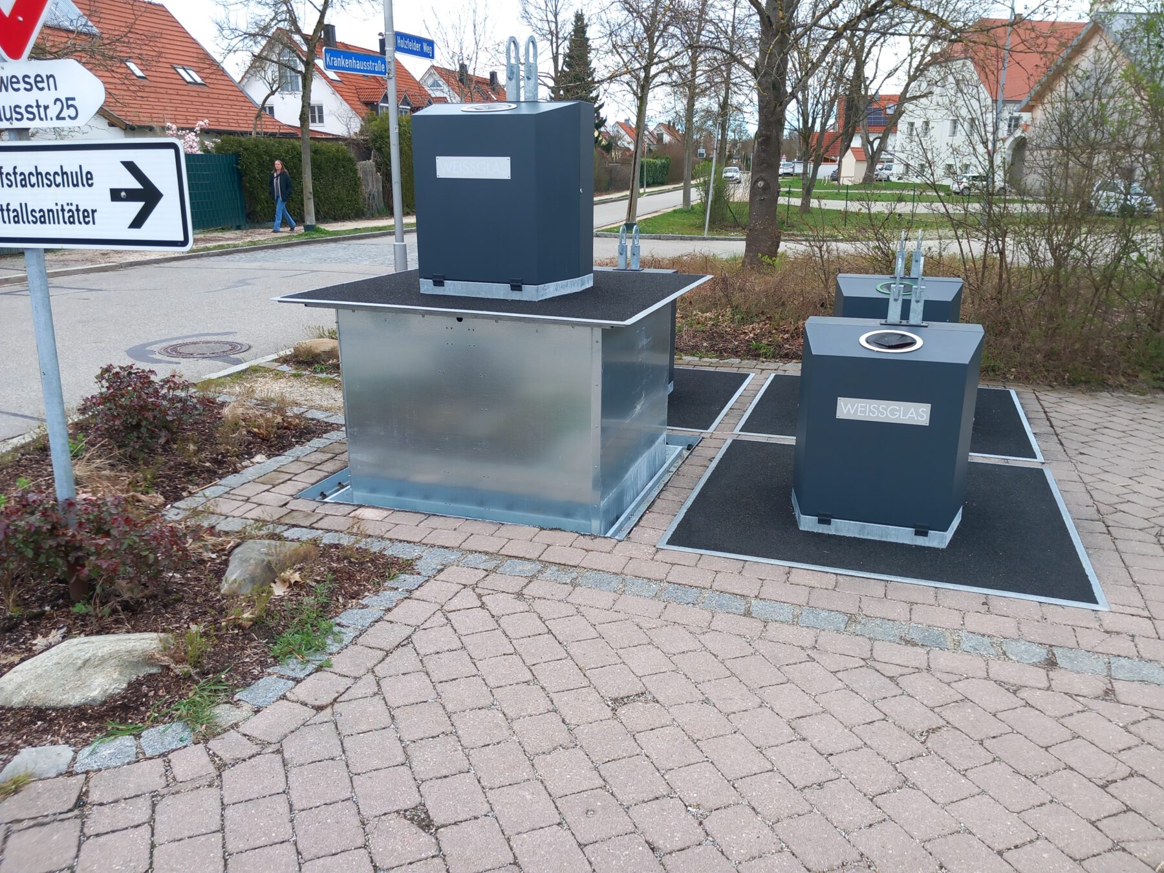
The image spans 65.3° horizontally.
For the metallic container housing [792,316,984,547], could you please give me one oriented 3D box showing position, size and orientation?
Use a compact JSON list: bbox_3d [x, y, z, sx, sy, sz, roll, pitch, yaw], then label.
[{"bbox_3d":[1.397,-0.051,4.216,0.779,0.894,0.604,6,18,18],"label":"metallic container housing"}]

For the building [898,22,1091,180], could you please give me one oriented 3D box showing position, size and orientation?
[{"bbox_3d":[44.630,-31.927,87.783,21.000,15.000,14.900,-3,17,-10],"label":"building"}]

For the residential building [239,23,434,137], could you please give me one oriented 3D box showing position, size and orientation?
[{"bbox_3d":[-16.991,-23.300,65.973,11.000,9.650,16.300,5,18,14],"label":"residential building"}]

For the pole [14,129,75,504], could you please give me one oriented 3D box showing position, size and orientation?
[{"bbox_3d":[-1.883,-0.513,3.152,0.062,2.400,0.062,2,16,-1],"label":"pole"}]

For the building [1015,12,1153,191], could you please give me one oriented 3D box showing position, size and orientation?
[{"bbox_3d":[42.210,-26.566,74.170,9.800,13.100,14.000,9,19,28],"label":"building"}]

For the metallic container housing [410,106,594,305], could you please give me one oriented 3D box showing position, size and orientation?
[{"bbox_3d":[-0.401,-1.180,4.515,0.779,0.894,0.604,6,18,18],"label":"metallic container housing"}]

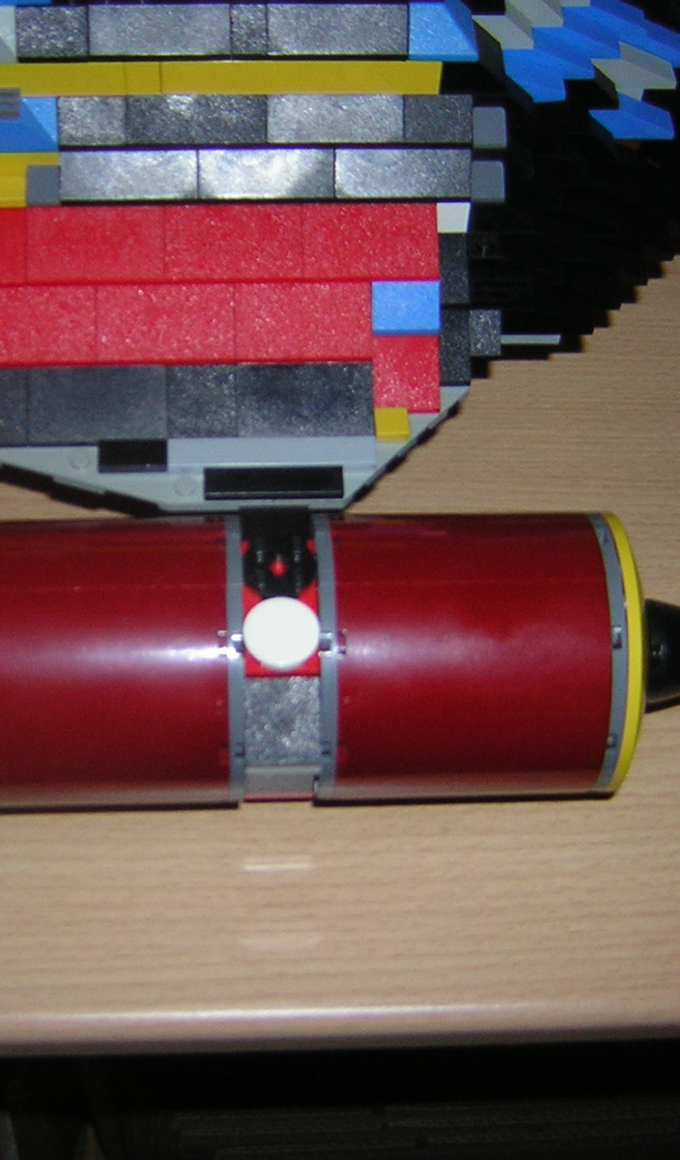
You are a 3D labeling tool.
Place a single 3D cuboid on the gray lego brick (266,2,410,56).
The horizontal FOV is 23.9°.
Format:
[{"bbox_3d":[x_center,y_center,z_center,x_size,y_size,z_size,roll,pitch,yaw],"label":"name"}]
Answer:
[{"bbox_3d":[-0.001,-0.127,0.364,0.032,0.010,0.016,-1,58,-3],"label":"gray lego brick"}]

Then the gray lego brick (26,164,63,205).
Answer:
[{"bbox_3d":[-0.069,-0.092,0.375,0.008,0.006,0.008,-1,57,-2],"label":"gray lego brick"}]

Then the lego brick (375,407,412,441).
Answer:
[{"bbox_3d":[0.013,-0.036,0.378,0.008,0.003,0.008,-1,57,-2],"label":"lego brick"}]

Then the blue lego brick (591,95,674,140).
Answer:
[{"bbox_3d":[0.073,-0.118,0.407,0.024,0.010,0.008,-1,58,-3],"label":"blue lego brick"}]

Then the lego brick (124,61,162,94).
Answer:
[{"bbox_3d":[-0.044,-0.116,0.362,0.008,0.010,0.008,-1,58,-4],"label":"lego brick"}]

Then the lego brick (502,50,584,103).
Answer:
[{"bbox_3d":[0.050,-0.126,0.391,0.024,0.015,0.009,-1,57,-2],"label":"lego brick"}]

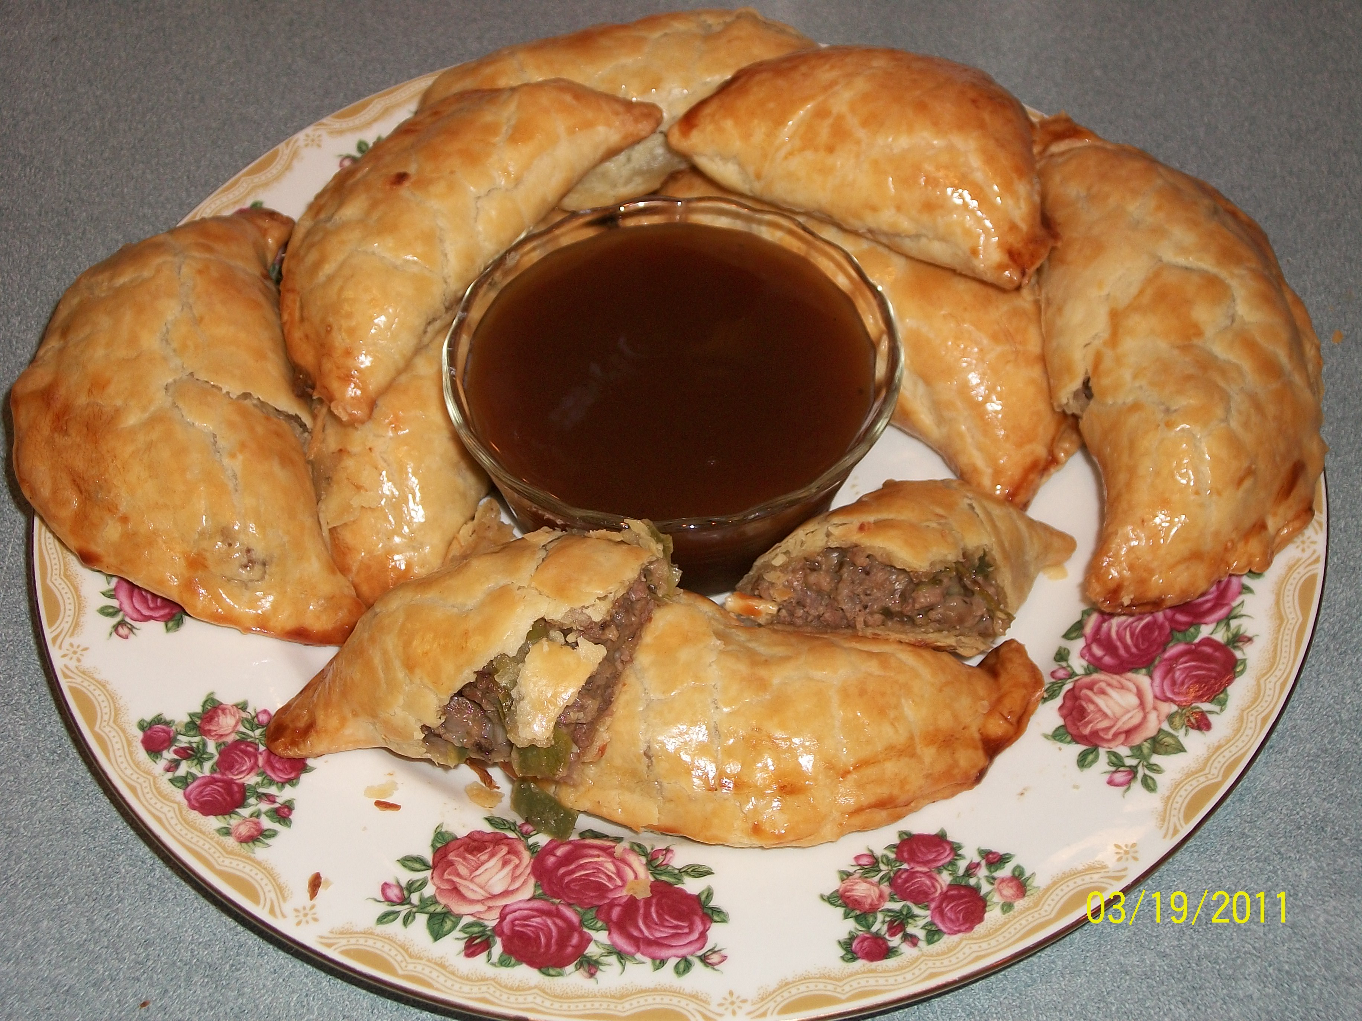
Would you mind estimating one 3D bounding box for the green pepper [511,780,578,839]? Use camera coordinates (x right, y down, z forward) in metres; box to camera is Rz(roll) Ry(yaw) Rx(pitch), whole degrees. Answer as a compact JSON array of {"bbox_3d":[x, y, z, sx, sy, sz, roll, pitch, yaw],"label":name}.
[{"bbox_3d":[-0.028,0.058,0.478,0.015,0.007,0.007,25,57,21],"label":"green pepper"}]

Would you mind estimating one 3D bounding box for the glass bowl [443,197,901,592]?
[{"bbox_3d":[-0.001,-0.018,0.514,0.093,0.044,0.093,-2,52,2],"label":"glass bowl"}]

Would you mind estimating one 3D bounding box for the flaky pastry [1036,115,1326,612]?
[{"bbox_3d":[0.109,-0.045,0.522,0.059,0.040,0.126,-5,51,6],"label":"flaky pastry"}]

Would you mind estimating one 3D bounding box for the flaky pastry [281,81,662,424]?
[{"bbox_3d":[-0.058,-0.073,0.539,0.052,0.038,0.106,23,56,30],"label":"flaky pastry"}]

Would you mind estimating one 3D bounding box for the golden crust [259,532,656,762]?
[{"bbox_3d":[-0.039,0.022,0.487,0.088,0.039,0.038,-19,53,-12],"label":"golden crust"}]

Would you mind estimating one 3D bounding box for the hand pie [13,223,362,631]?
[{"bbox_3d":[-0.111,-0.026,0.516,0.064,0.040,0.117,-7,51,-12],"label":"hand pie"}]

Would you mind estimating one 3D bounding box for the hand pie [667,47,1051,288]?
[{"bbox_3d":[0.048,-0.088,0.537,0.091,0.036,0.047,25,49,21],"label":"hand pie"}]

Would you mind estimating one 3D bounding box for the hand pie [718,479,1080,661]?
[{"bbox_3d":[0.043,0.006,0.497,0.072,0.035,0.037,4,52,6],"label":"hand pie"}]

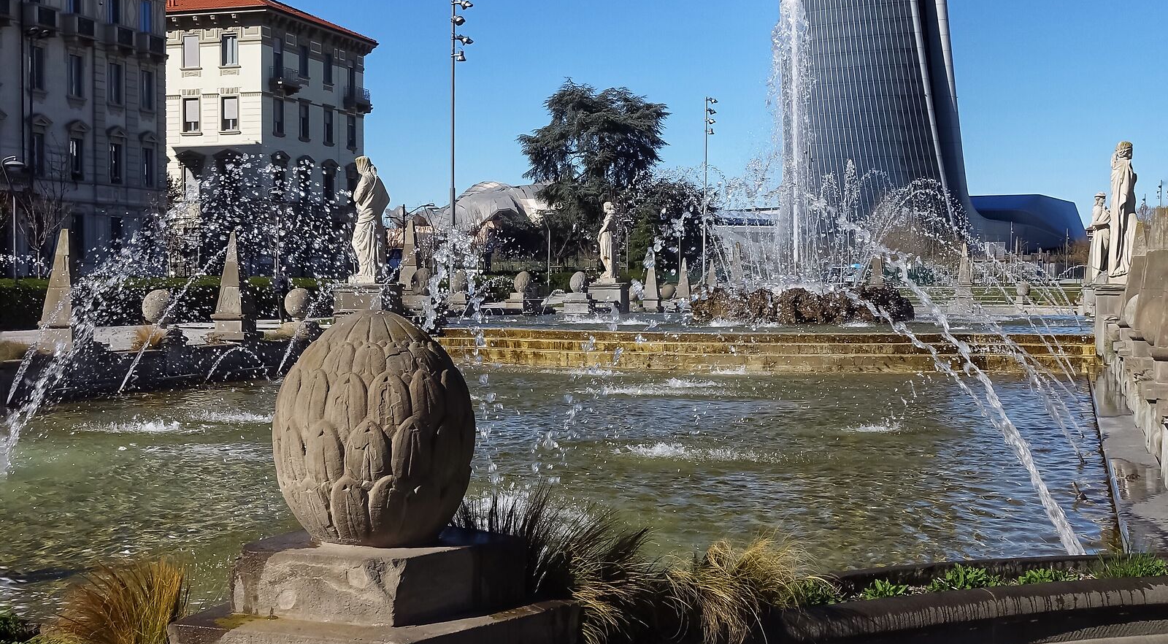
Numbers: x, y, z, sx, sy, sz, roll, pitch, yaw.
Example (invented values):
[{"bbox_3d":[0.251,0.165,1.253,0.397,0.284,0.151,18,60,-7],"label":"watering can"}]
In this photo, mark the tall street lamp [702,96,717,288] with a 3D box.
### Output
[{"bbox_3d":[7.629,-7.448,93.097,0.800,12.000,0.500,0,2,12],"label":"tall street lamp"}]

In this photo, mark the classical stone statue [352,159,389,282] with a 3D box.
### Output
[{"bbox_3d":[-4.445,-2.094,32.200,0.750,2.650,0.750,-1,2,-21],"label":"classical stone statue"}]

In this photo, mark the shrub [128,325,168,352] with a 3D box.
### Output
[{"bbox_3d":[-7.410,0.280,26.500,0.650,0.460,0.620,0,2,0],"label":"shrub"}]

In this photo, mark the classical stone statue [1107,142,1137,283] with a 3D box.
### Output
[{"bbox_3d":[10.035,-2.026,29.000,0.550,2.650,0.580,2,3,44],"label":"classical stone statue"}]

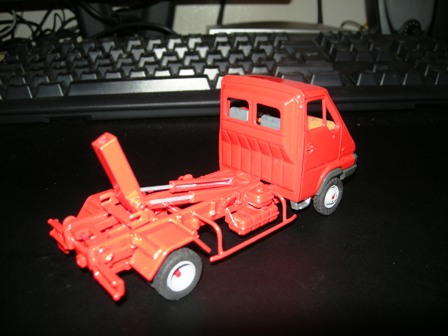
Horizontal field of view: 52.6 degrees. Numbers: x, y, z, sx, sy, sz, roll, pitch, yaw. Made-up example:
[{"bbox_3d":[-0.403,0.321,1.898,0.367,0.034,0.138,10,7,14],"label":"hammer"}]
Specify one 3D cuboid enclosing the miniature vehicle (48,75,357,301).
[{"bbox_3d":[-0.002,-0.002,0.164,0.115,0.057,0.046,-20,28,-37],"label":"miniature vehicle"}]

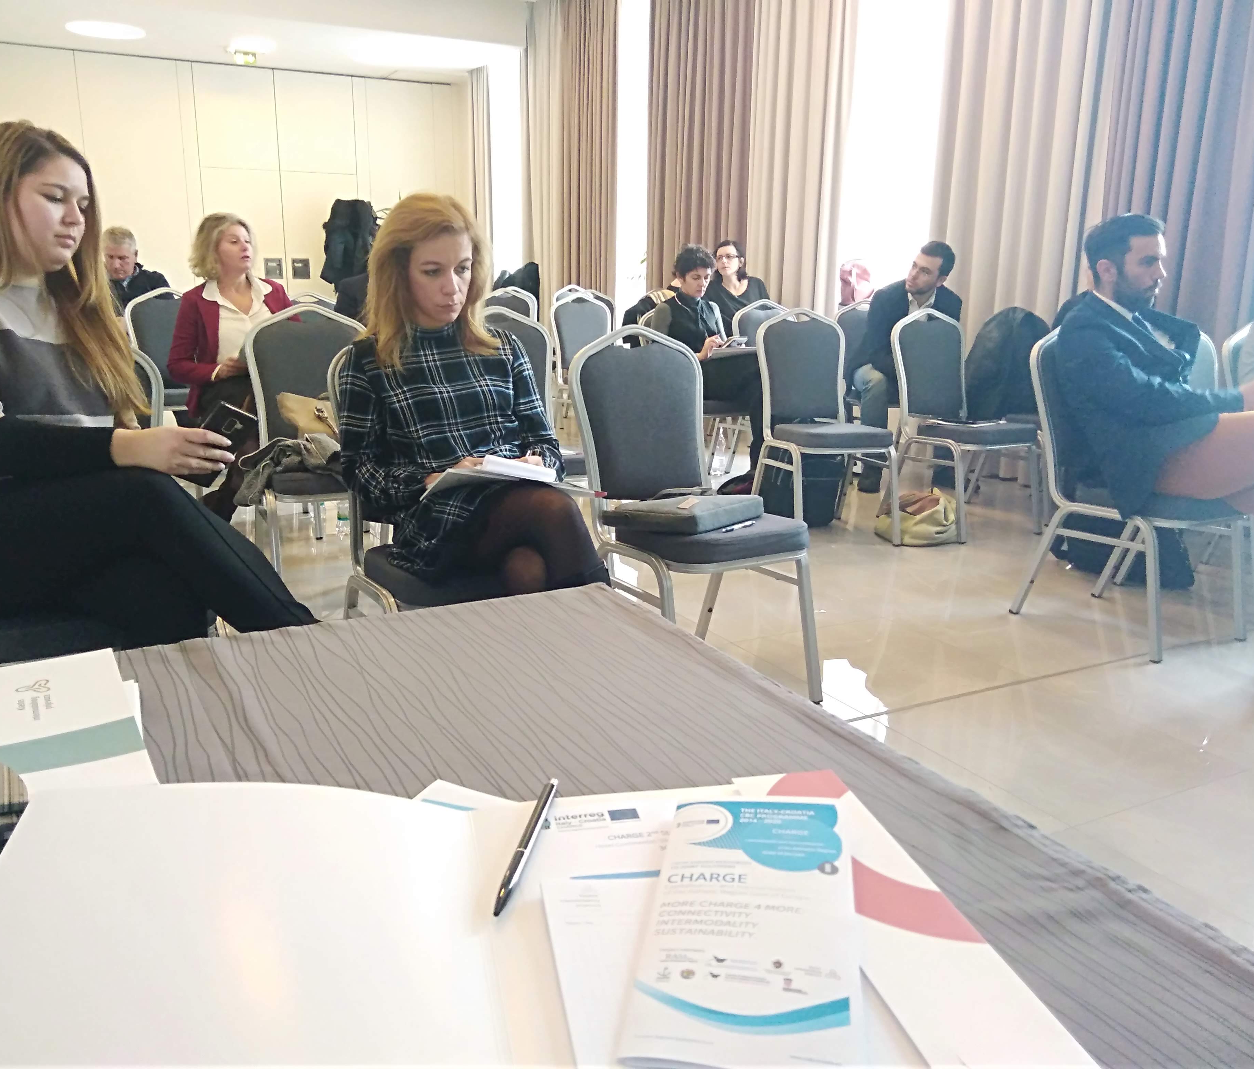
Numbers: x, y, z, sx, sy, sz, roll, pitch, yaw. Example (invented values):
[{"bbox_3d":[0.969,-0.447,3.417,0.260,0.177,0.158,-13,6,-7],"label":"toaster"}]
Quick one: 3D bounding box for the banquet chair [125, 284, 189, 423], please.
[{"bbox_3d":[-2.319,-0.744,5.806,0.440,0.930,0.585,-2,13,-14],"label":"banquet chair"}]

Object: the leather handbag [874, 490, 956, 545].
[{"bbox_3d":[1.216,-0.085,4.820,0.320,0.205,0.250,-2,13,-12],"label":"leather handbag"}]

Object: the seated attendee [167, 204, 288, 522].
[{"bbox_3d":[-1.495,-0.605,4.439,0.480,1.250,0.770,-5,14,-24],"label":"seated attendee"}]

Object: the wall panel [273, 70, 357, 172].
[{"bbox_3d":[-3.097,-4.096,11.486,0.780,0.940,0.050,-6,15,-29],"label":"wall panel"}]

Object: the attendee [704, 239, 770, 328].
[{"bbox_3d":[0.698,-1.140,7.000,0.490,1.260,0.760,-1,13,-10],"label":"attendee"}]

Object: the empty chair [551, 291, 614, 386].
[{"bbox_3d":[-0.163,-0.991,7.027,0.440,0.930,0.585,-6,15,-27],"label":"empty chair"}]

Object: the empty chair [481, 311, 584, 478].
[{"bbox_3d":[-0.374,-0.327,4.065,0.440,0.915,0.560,-5,14,-24],"label":"empty chair"}]

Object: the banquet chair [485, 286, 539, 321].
[{"bbox_3d":[-0.758,-1.148,7.669,0.440,0.930,0.585,-3,14,-18],"label":"banquet chair"}]

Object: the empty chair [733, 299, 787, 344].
[{"bbox_3d":[0.844,-0.718,5.829,0.440,0.915,0.560,-6,15,-28],"label":"empty chair"}]

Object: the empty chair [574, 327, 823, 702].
[{"bbox_3d":[0.165,-0.049,2.913,0.440,0.915,0.560,-7,16,-32],"label":"empty chair"}]

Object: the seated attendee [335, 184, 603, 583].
[{"bbox_3d":[-0.345,-0.111,2.466,0.500,1.225,0.750,-7,15,-29],"label":"seated attendee"}]

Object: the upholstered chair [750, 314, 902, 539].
[{"bbox_3d":[0.824,-0.459,4.790,0.440,0.930,0.585,-3,13,-16],"label":"upholstered chair"}]

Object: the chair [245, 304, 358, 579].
[{"bbox_3d":[-1.054,-0.324,4.005,0.440,0.915,0.560,-5,14,-24],"label":"chair"}]

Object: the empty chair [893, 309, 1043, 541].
[{"bbox_3d":[1.457,-0.494,4.983,0.440,0.930,0.585,-5,14,-25],"label":"empty chair"}]

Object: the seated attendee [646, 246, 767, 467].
[{"bbox_3d":[0.408,-0.828,5.739,0.470,1.210,0.720,-9,16,-36],"label":"seated attendee"}]

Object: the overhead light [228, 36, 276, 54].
[{"bbox_3d":[-3.155,-4.121,9.708,0.420,0.080,0.420,-6,15,-29],"label":"overhead light"}]

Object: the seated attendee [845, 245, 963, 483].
[{"bbox_3d":[1.400,-0.841,5.745,0.580,1.210,0.750,-1,13,-8],"label":"seated attendee"}]

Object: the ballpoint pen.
[{"bbox_3d":[-0.052,0.162,0.609,0.009,0.009,0.144,2,13,7],"label":"ballpoint pen"}]

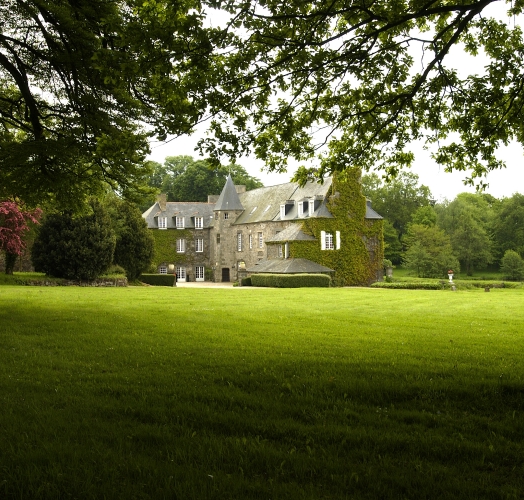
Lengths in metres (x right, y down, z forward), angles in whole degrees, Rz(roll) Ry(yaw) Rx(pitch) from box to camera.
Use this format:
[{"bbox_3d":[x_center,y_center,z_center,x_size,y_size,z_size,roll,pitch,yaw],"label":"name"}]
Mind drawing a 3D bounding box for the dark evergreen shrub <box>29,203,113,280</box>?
[{"bbox_3d":[-20.878,-0.826,77.000,9.200,8.400,8.200,0,0,-14],"label":"dark evergreen shrub"}]

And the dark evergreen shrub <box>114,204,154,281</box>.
[{"bbox_3d":[-14.525,-0.791,79.000,4.900,8.600,4.800,0,0,-9],"label":"dark evergreen shrub"}]

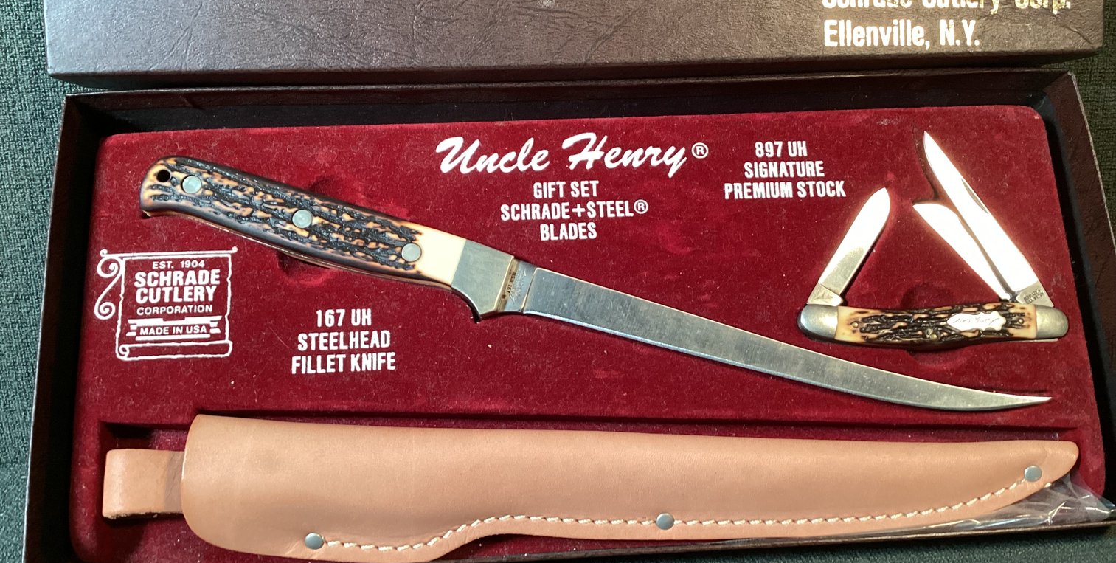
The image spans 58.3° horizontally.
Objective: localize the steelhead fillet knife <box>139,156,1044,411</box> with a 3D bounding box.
[{"bbox_3d":[0.011,0.010,0.326,0.305,0.018,0.026,15,74,1],"label":"steelhead fillet knife"}]

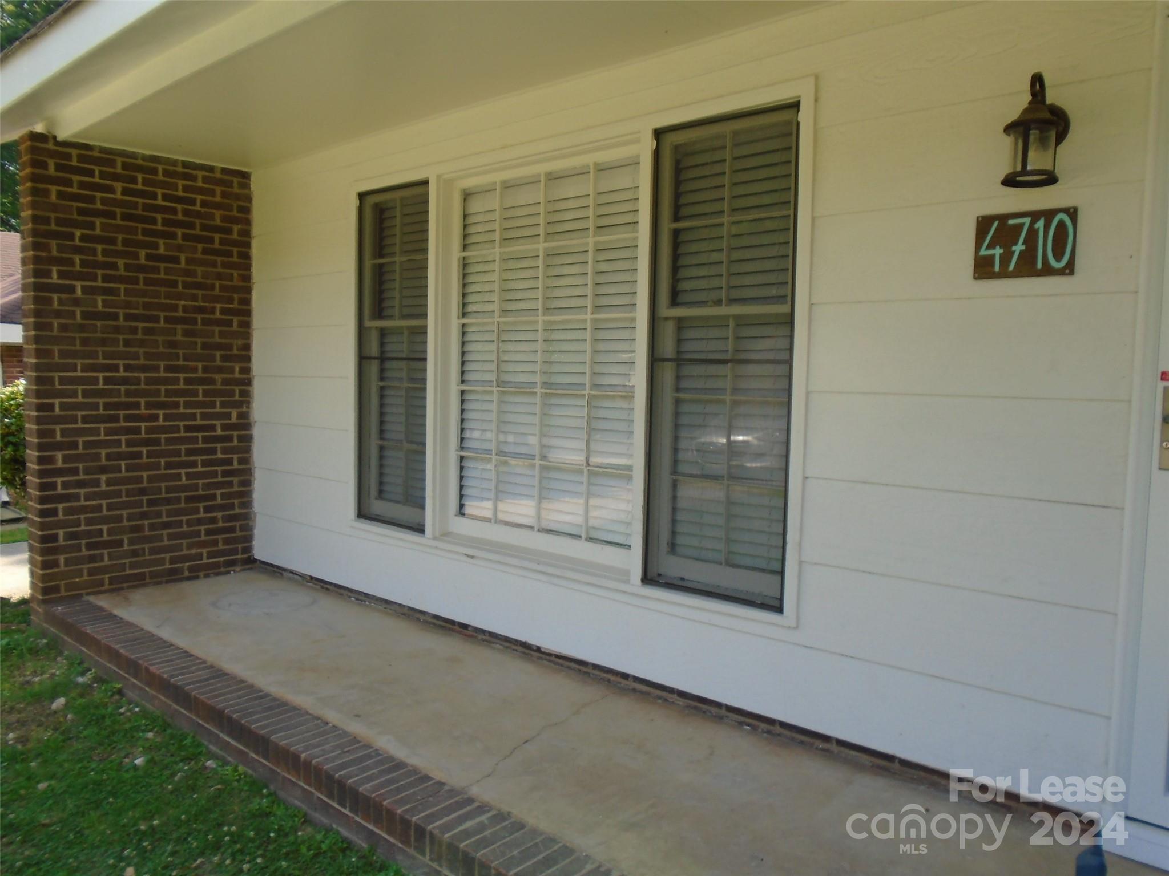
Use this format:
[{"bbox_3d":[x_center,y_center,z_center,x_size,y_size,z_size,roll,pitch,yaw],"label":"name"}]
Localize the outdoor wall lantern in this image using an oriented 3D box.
[{"bbox_3d":[1.174,-0.802,2.286,0.159,0.294,0.197,5,6,42],"label":"outdoor wall lantern"}]

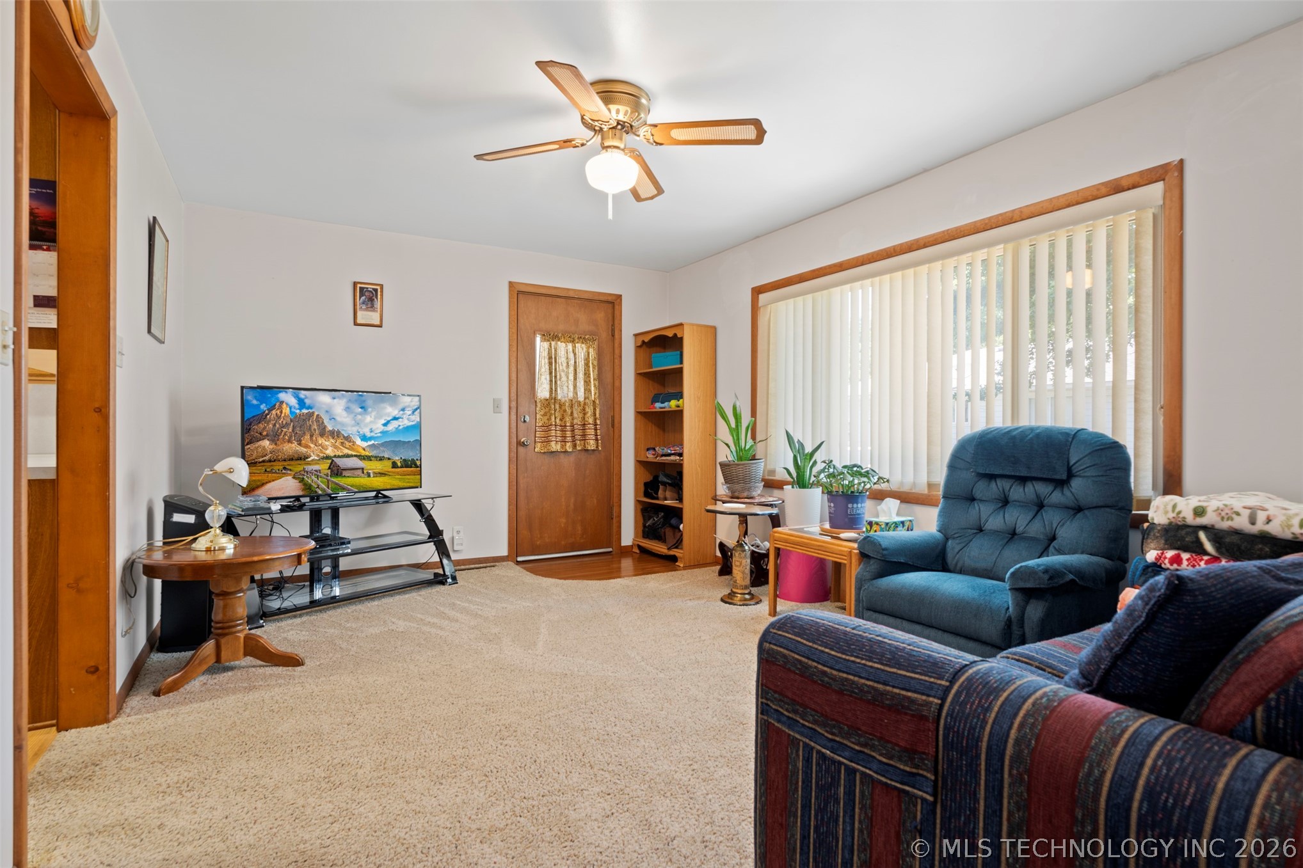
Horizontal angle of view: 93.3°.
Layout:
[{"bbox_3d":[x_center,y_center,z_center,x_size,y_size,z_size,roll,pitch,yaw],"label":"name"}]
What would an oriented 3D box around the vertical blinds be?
[{"bbox_3d":[1.382,-0.299,3.367,0.080,1.180,2.256,0,0,-32],"label":"vertical blinds"}]

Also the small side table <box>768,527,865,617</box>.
[{"bbox_3d":[1.033,0.748,3.199,0.570,0.460,0.600,0,0,-32],"label":"small side table"}]

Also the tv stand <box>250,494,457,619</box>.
[{"bbox_3d":[-1.856,0.703,3.717,0.550,0.540,1.330,0,0,38],"label":"tv stand"}]

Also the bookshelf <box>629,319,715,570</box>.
[{"bbox_3d":[0.176,0.080,4.848,0.305,1.780,0.670,0,0,-34],"label":"bookshelf"}]

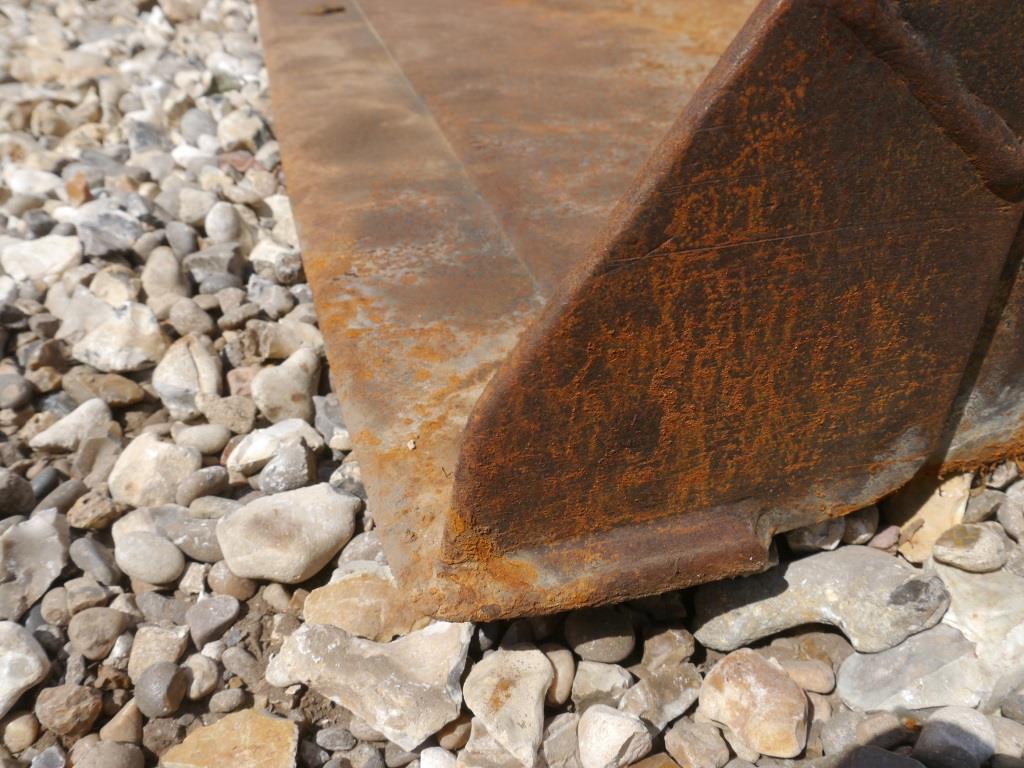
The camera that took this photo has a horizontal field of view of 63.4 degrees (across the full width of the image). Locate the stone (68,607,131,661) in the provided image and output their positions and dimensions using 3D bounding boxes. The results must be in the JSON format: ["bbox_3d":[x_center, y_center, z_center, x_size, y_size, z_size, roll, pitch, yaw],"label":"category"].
[{"bbox_3d":[-0.266,0.161,0.533,0.037,0.027,0.035,0,39,0],"label":"stone"}]

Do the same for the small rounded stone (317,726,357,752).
[{"bbox_3d":[-0.103,0.209,0.488,0.024,0.013,0.016,0,39,0],"label":"small rounded stone"}]

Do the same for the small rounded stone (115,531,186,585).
[{"bbox_3d":[-0.251,0.120,0.574,0.046,0.028,0.043,-10,40,-12],"label":"small rounded stone"}]

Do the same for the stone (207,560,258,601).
[{"bbox_3d":[-0.193,0.135,0.572,0.035,0.026,0.029,0,39,0],"label":"stone"}]

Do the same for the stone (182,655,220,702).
[{"bbox_3d":[-0.193,0.181,0.512,0.025,0.024,0.030,0,39,0],"label":"stone"}]

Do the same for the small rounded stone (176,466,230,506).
[{"bbox_3d":[-0.235,0.078,0.630,0.041,0.023,0.024,-26,46,-29],"label":"small rounded stone"}]

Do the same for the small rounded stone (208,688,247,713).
[{"bbox_3d":[-0.174,0.194,0.507,0.023,0.012,0.014,8,40,9],"label":"small rounded stone"}]

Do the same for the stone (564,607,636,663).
[{"bbox_3d":[0.057,0.161,0.533,0.046,0.030,0.039,0,39,0],"label":"stone"}]

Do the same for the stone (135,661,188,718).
[{"bbox_3d":[-0.209,0.182,0.493,0.029,0.030,0.035,-10,40,-12],"label":"stone"}]

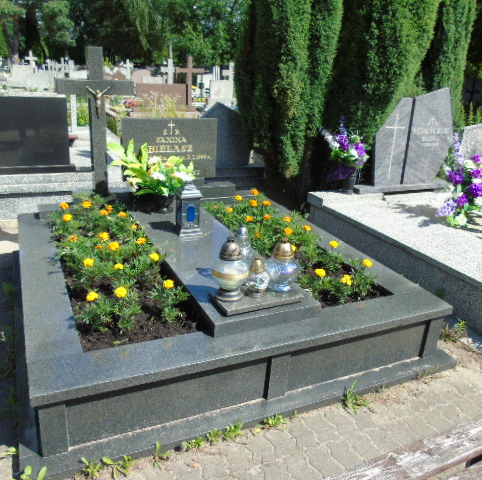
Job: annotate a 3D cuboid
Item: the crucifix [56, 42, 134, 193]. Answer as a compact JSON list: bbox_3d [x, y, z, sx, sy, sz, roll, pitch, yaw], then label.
[{"bbox_3d":[-1.026,-0.816,3.297,0.530,1.050,0.100,-6,24,-25],"label":"crucifix"}]

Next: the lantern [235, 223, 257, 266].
[{"bbox_3d":[0.005,0.080,2.350,0.129,0.325,0.129,-6,23,-25],"label":"lantern"}]

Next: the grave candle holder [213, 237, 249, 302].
[{"bbox_3d":[-0.051,0.132,2.204,0.174,0.301,0.174,4,21,-2],"label":"grave candle holder"}]

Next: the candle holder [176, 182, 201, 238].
[{"bbox_3d":[-0.346,-0.220,3.063,0.162,0.351,0.162,-6,23,-25],"label":"candle holder"}]

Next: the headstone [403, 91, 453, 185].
[{"bbox_3d":[1.869,-1.026,4.611,0.640,0.930,0.100,-7,20,-27],"label":"headstone"}]

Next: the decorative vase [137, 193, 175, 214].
[{"bbox_3d":[-0.642,-0.298,3.489,0.293,0.149,0.293,-6,23,-25],"label":"decorative vase"}]

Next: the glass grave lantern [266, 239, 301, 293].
[{"bbox_3d":[0.204,0.112,2.200,0.170,0.263,0.170,4,22,-2],"label":"glass grave lantern"}]

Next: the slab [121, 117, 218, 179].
[{"bbox_3d":[-0.602,-0.780,3.942,0.822,0.520,0.067,-6,19,-25],"label":"slab"}]

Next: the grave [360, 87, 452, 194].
[{"bbox_3d":[1.625,-0.974,4.429,1.220,0.960,0.250,-7,24,-27],"label":"grave"}]

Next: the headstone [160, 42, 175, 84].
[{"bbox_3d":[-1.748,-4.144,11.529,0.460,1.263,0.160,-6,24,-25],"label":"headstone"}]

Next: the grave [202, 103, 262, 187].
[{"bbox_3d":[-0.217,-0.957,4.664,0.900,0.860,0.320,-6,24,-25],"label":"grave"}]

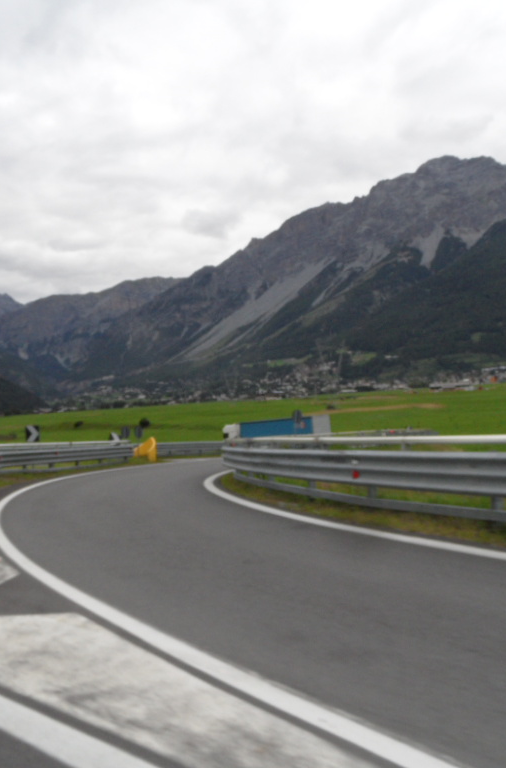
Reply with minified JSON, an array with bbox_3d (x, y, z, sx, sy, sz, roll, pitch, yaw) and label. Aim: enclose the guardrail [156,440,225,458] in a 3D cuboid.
[{"bbox_3d":[-3.873,4.090,44.000,4.600,0.860,0.300,-1,-3,-18],"label":"guardrail"}]

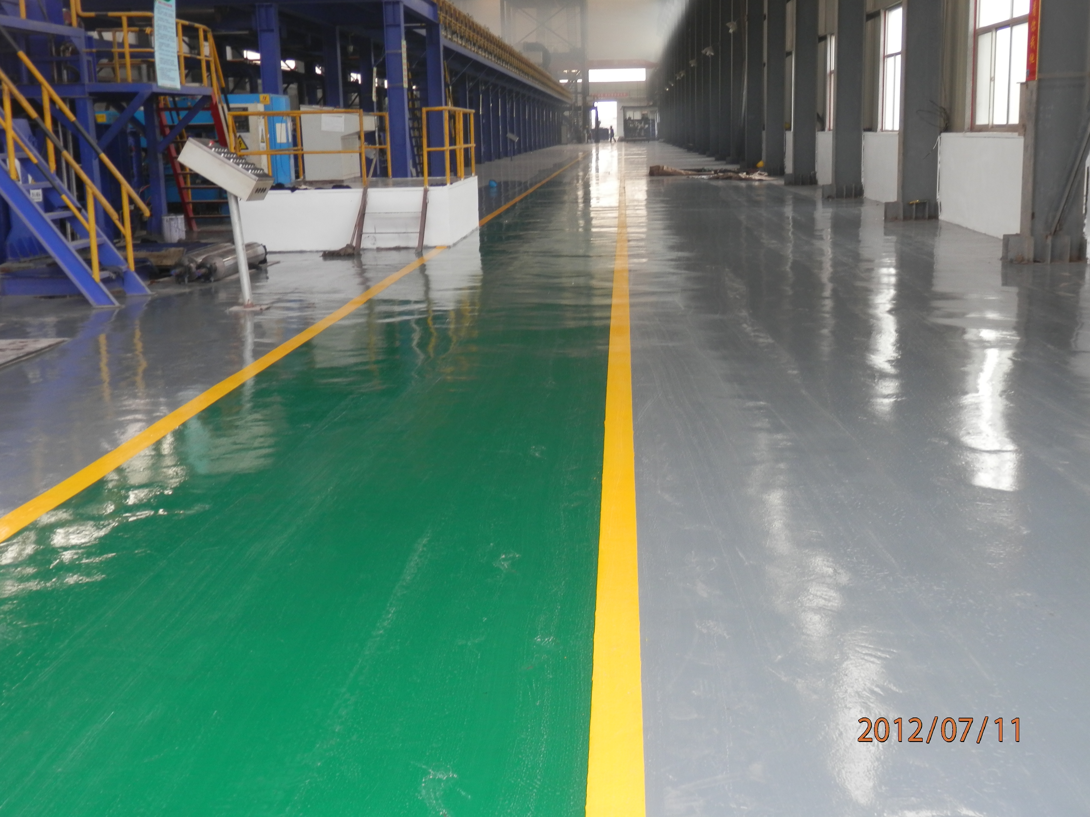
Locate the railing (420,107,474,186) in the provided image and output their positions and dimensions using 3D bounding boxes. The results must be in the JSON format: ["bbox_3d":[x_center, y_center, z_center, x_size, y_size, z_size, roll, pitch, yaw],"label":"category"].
[{"bbox_3d":[-1.309,-3.705,17.712,0.325,0.995,3.079,0,12,4],"label":"railing"}]

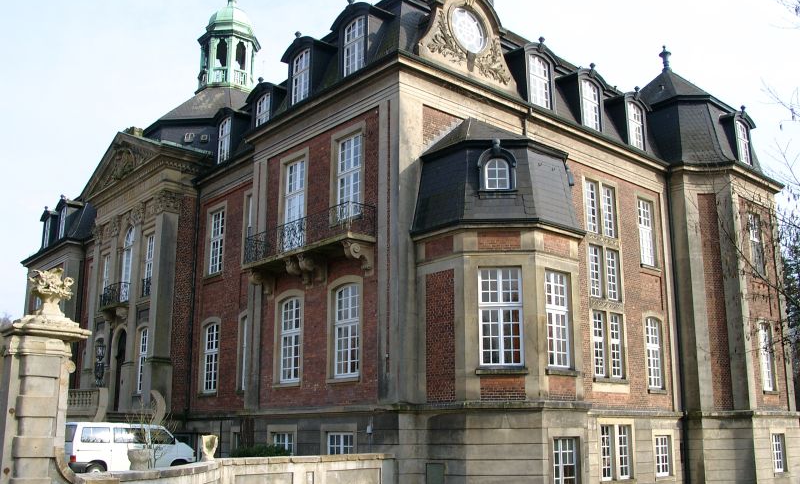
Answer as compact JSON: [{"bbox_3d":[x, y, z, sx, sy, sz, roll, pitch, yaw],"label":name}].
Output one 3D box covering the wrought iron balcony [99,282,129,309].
[{"bbox_3d":[-13.821,2.774,38.513,0.950,1.220,3.100,12,-18,-40],"label":"wrought iron balcony"}]

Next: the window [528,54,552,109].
[{"bbox_3d":[5.527,-6.325,31.023,1.300,2.200,0.400,12,-18,-40],"label":"window"}]

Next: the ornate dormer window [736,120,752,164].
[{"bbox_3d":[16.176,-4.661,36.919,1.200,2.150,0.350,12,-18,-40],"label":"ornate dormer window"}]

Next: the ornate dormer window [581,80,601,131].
[{"bbox_3d":[8.187,-5.840,33.781,1.150,2.050,0.320,12,-18,-40],"label":"ornate dormer window"}]

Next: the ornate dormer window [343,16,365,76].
[{"bbox_3d":[-1.640,-7.069,28.511,0.320,2.000,1.150,12,-18,-40],"label":"ornate dormer window"}]

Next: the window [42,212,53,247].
[{"bbox_3d":[-24.314,-0.740,54.192,0.320,2.050,1.100,12,-18,-40],"label":"window"}]

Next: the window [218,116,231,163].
[{"bbox_3d":[-8.227,-4.790,36.900,0.400,2.150,1.150,12,-18,-40],"label":"window"}]

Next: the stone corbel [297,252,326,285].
[{"bbox_3d":[-3.028,0.916,27.021,0.970,1.050,0.420,12,-18,-40],"label":"stone corbel"}]

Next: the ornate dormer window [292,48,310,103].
[{"bbox_3d":[-3.857,-6.504,30.971,0.320,2.030,1.120,12,-18,-40],"label":"ornate dormer window"}]

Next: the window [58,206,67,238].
[{"bbox_3d":[-21.921,-1.268,51.084,0.350,2.100,1.150,12,-18,-40],"label":"window"}]

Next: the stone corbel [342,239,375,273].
[{"bbox_3d":[-1.275,0.567,24.901,0.950,0.930,0.460,12,-18,-40],"label":"stone corbel"}]

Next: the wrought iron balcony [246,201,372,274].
[{"bbox_3d":[-3.268,0.003,27.220,1.150,1.300,6.480,12,-18,-40],"label":"wrought iron balcony"}]

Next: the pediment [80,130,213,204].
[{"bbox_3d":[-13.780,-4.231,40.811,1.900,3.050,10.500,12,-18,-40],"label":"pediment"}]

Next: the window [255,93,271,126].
[{"bbox_3d":[-6.100,-5.512,35.300,0.320,2.000,1.100,12,-18,-40],"label":"window"}]

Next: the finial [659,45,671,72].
[{"bbox_3d":[14.137,-9.738,41.967,0.550,1.450,0.550,12,-18,-40],"label":"finial"}]

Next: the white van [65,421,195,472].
[{"bbox_3d":[-9.210,7.220,27.150,4.750,1.940,1.840,12,-18,-40],"label":"white van"}]

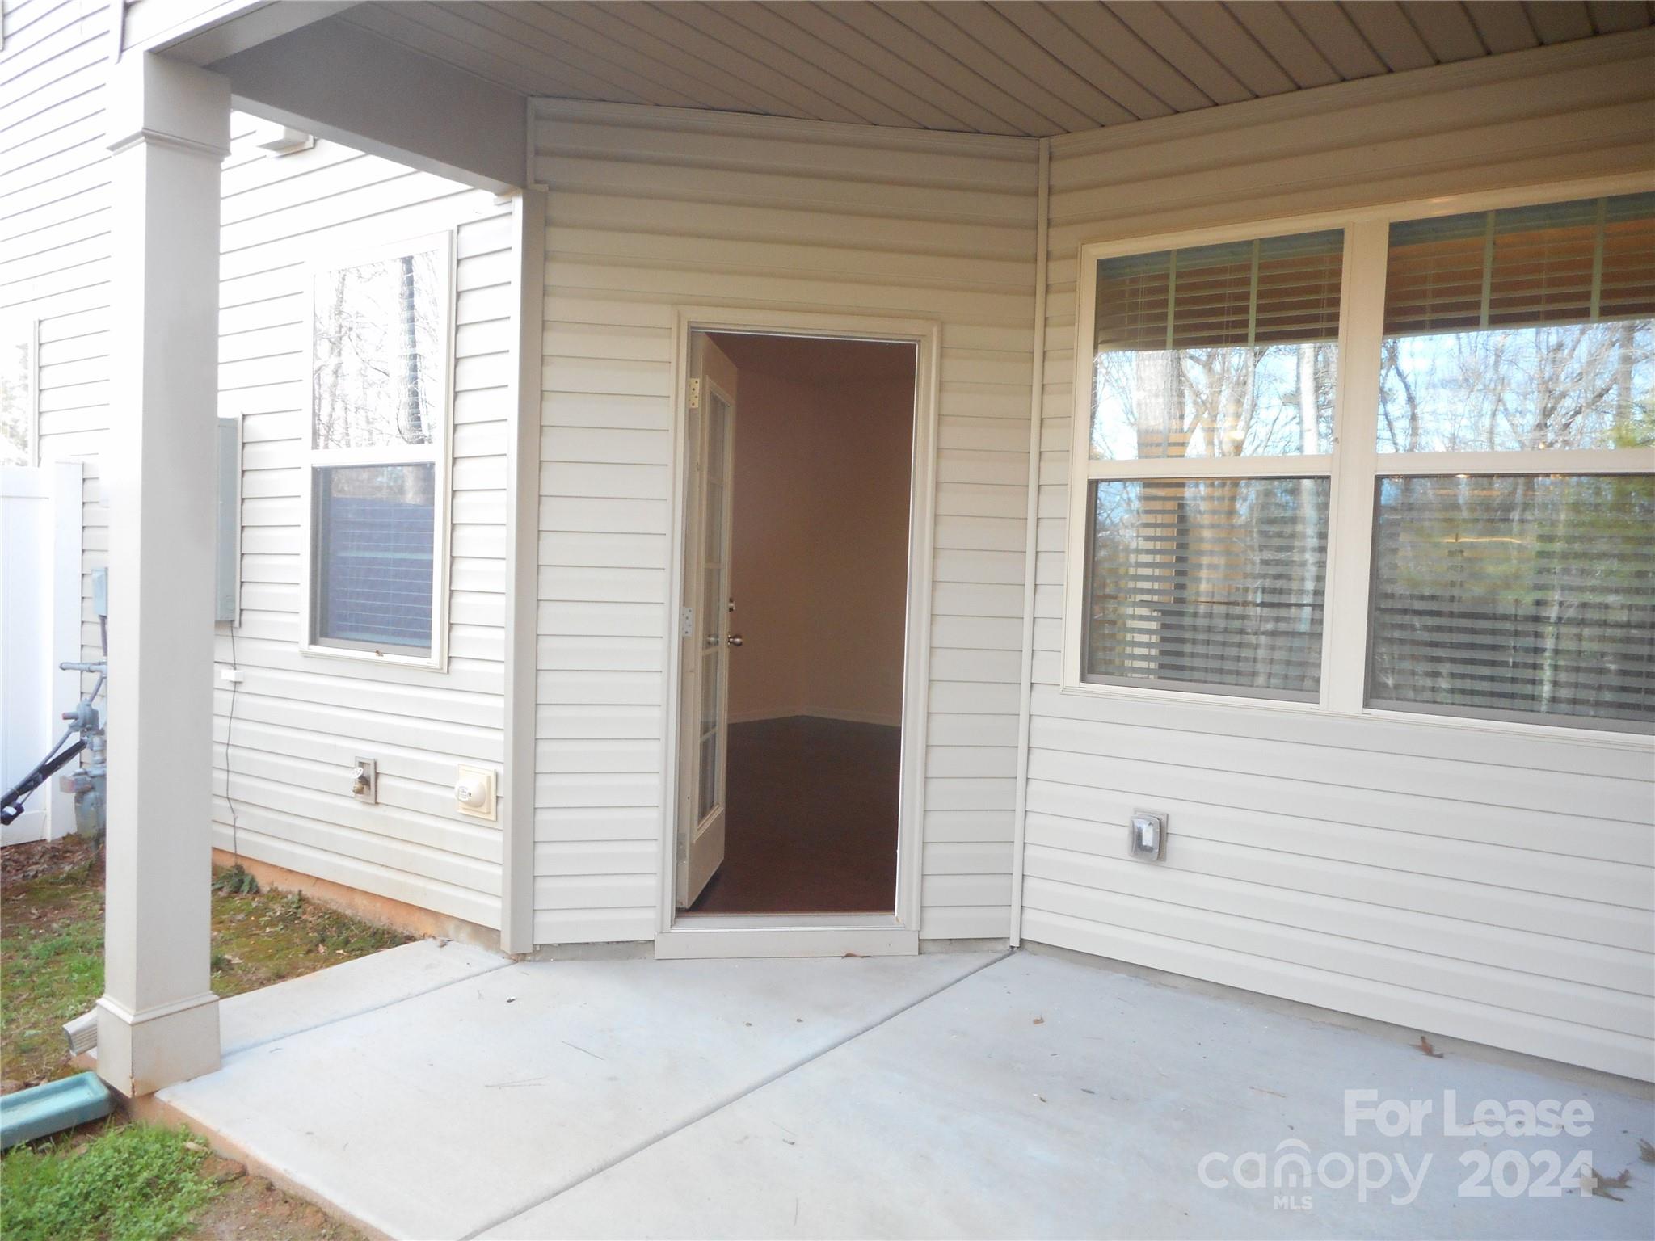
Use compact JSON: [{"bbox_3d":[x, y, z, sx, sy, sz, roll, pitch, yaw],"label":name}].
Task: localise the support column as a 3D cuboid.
[{"bbox_3d":[-1.707,-0.094,3.067,0.206,2.555,0.216,4,3,36],"label":"support column"}]

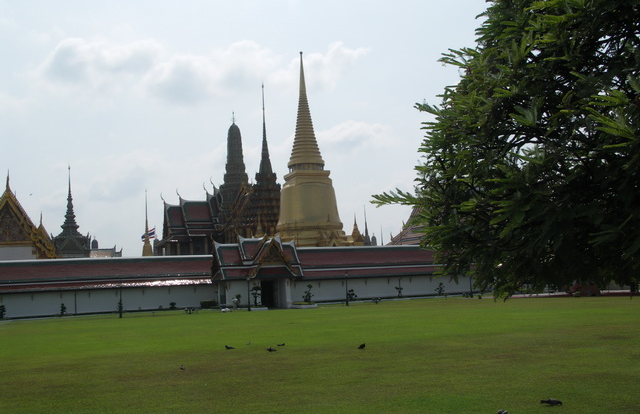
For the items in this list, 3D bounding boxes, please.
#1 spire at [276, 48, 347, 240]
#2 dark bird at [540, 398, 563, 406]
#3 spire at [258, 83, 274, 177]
[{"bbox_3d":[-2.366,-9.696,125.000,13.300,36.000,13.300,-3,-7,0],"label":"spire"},{"bbox_3d":[3.049,2.554,9.250,0.290,0.120,0.110,-3,-7,5],"label":"dark bird"},{"bbox_3d":[-11.429,-15.897,146.000,3.400,20.000,3.400,0,-7,-20],"label":"spire"}]

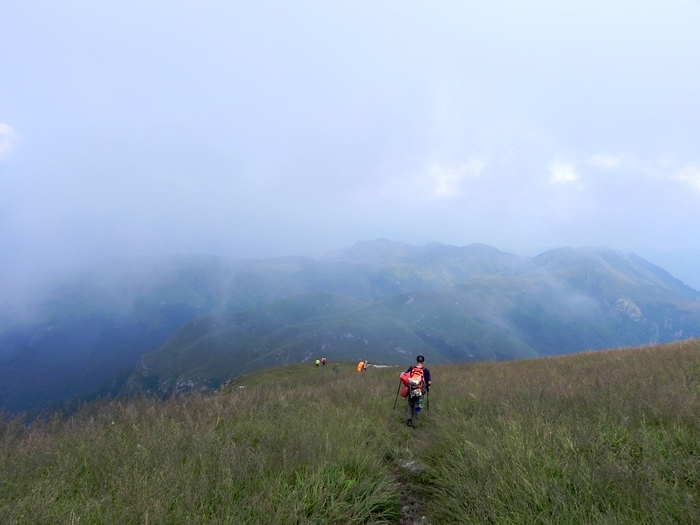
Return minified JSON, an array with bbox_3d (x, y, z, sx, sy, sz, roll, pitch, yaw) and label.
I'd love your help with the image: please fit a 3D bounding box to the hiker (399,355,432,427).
[{"bbox_3d":[1.581,3.031,12.500,0.720,1.710,0.630,0,2,-2],"label":"hiker"}]

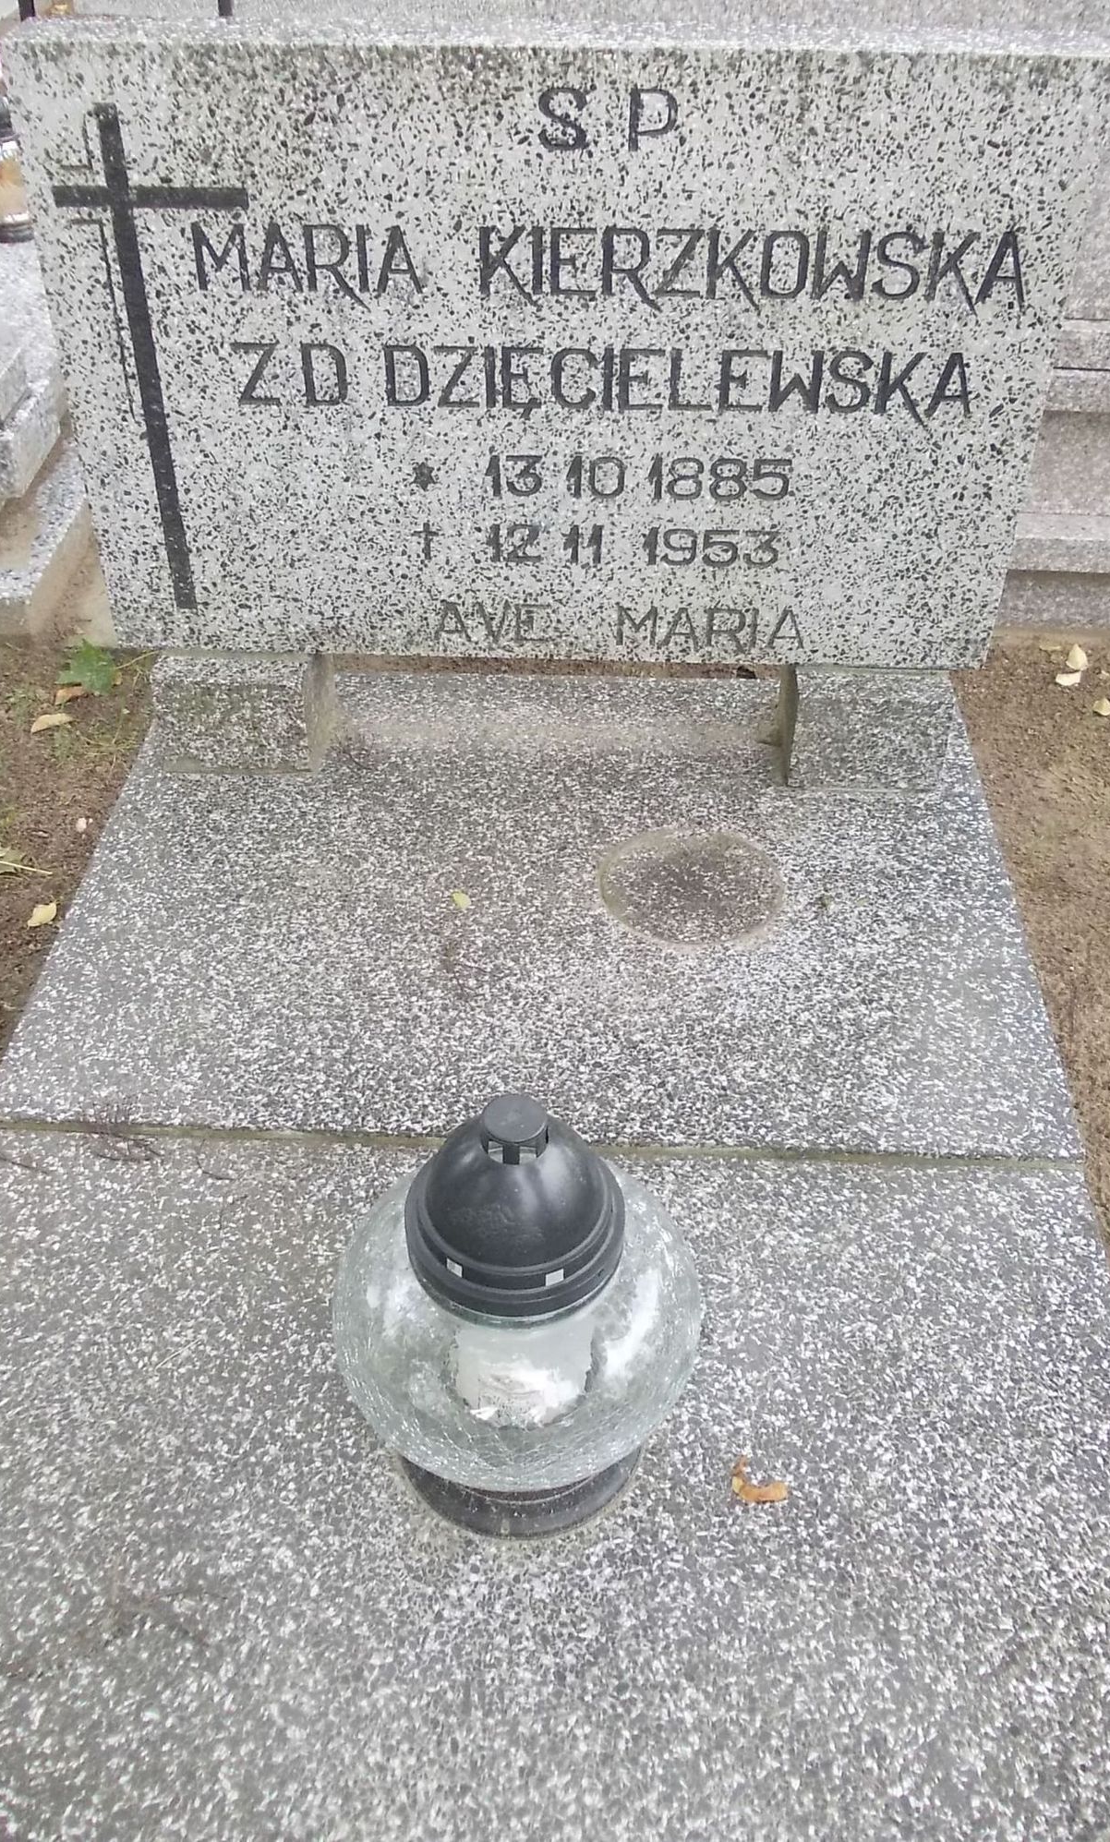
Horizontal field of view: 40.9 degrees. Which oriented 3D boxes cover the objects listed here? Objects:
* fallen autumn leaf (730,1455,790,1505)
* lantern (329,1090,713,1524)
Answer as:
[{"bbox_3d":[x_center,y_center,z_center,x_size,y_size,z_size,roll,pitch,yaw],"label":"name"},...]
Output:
[{"bbox_3d":[0.112,0.312,0.824,0.032,0.010,0.022,26,45,28],"label":"fallen autumn leaf"},{"bbox_3d":[-0.019,0.191,0.783,0.195,0.250,0.195,2,39,2],"label":"lantern"}]

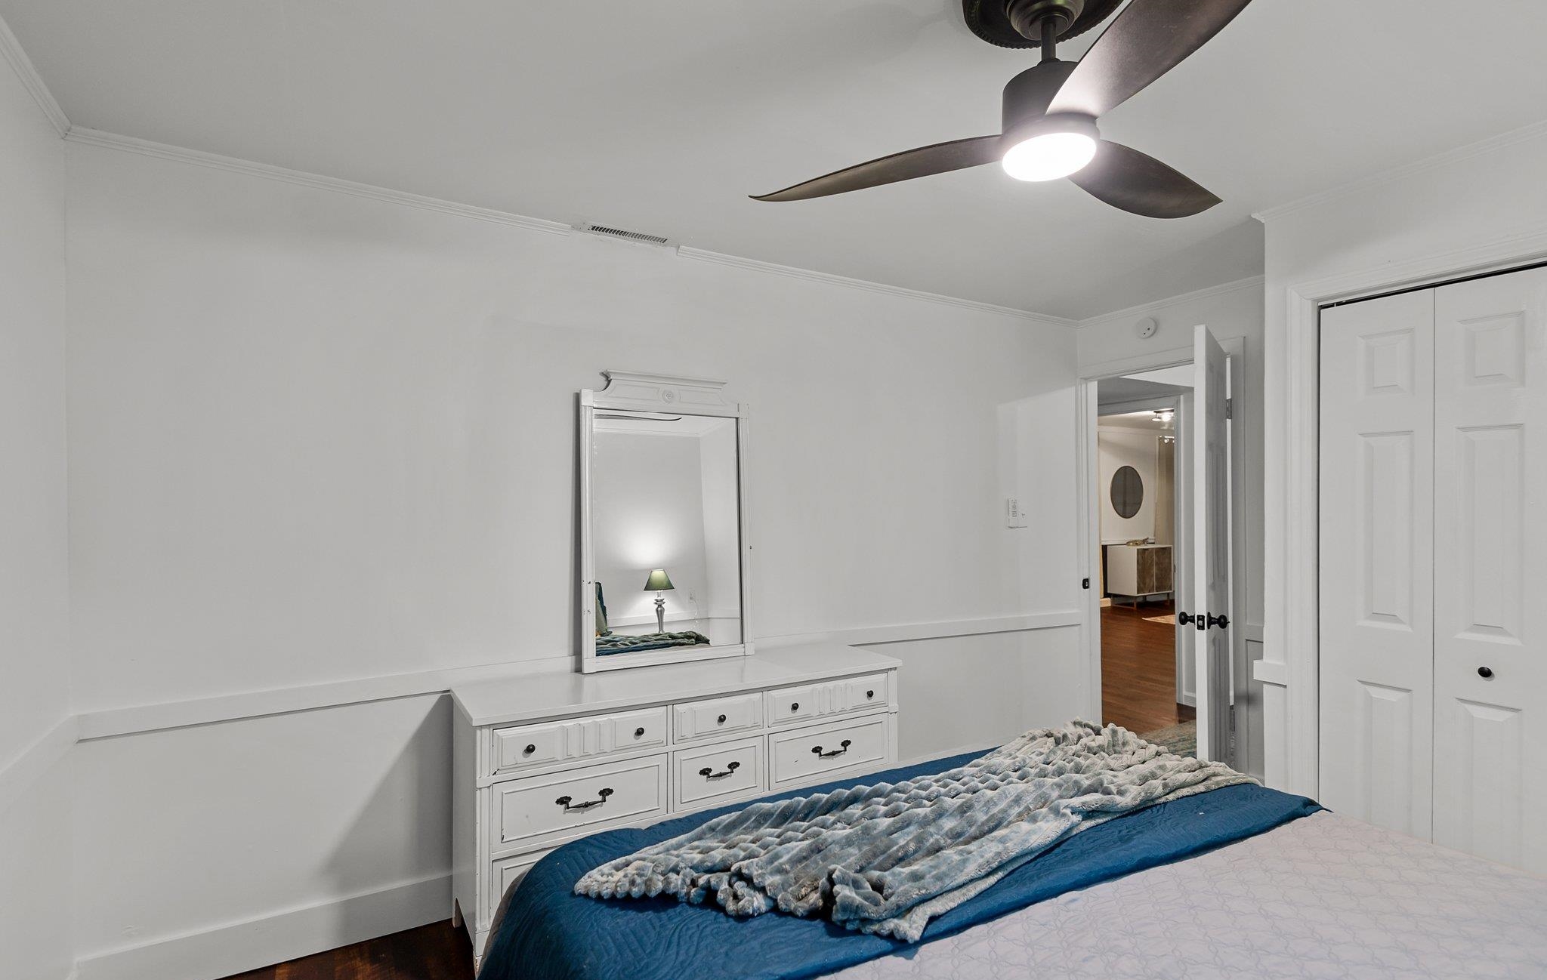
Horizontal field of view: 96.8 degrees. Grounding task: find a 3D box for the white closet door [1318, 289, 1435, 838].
[{"bbox_3d":[1.913,0.408,2.182,0.035,2.033,0.288,1,-1,-29],"label":"white closet door"}]

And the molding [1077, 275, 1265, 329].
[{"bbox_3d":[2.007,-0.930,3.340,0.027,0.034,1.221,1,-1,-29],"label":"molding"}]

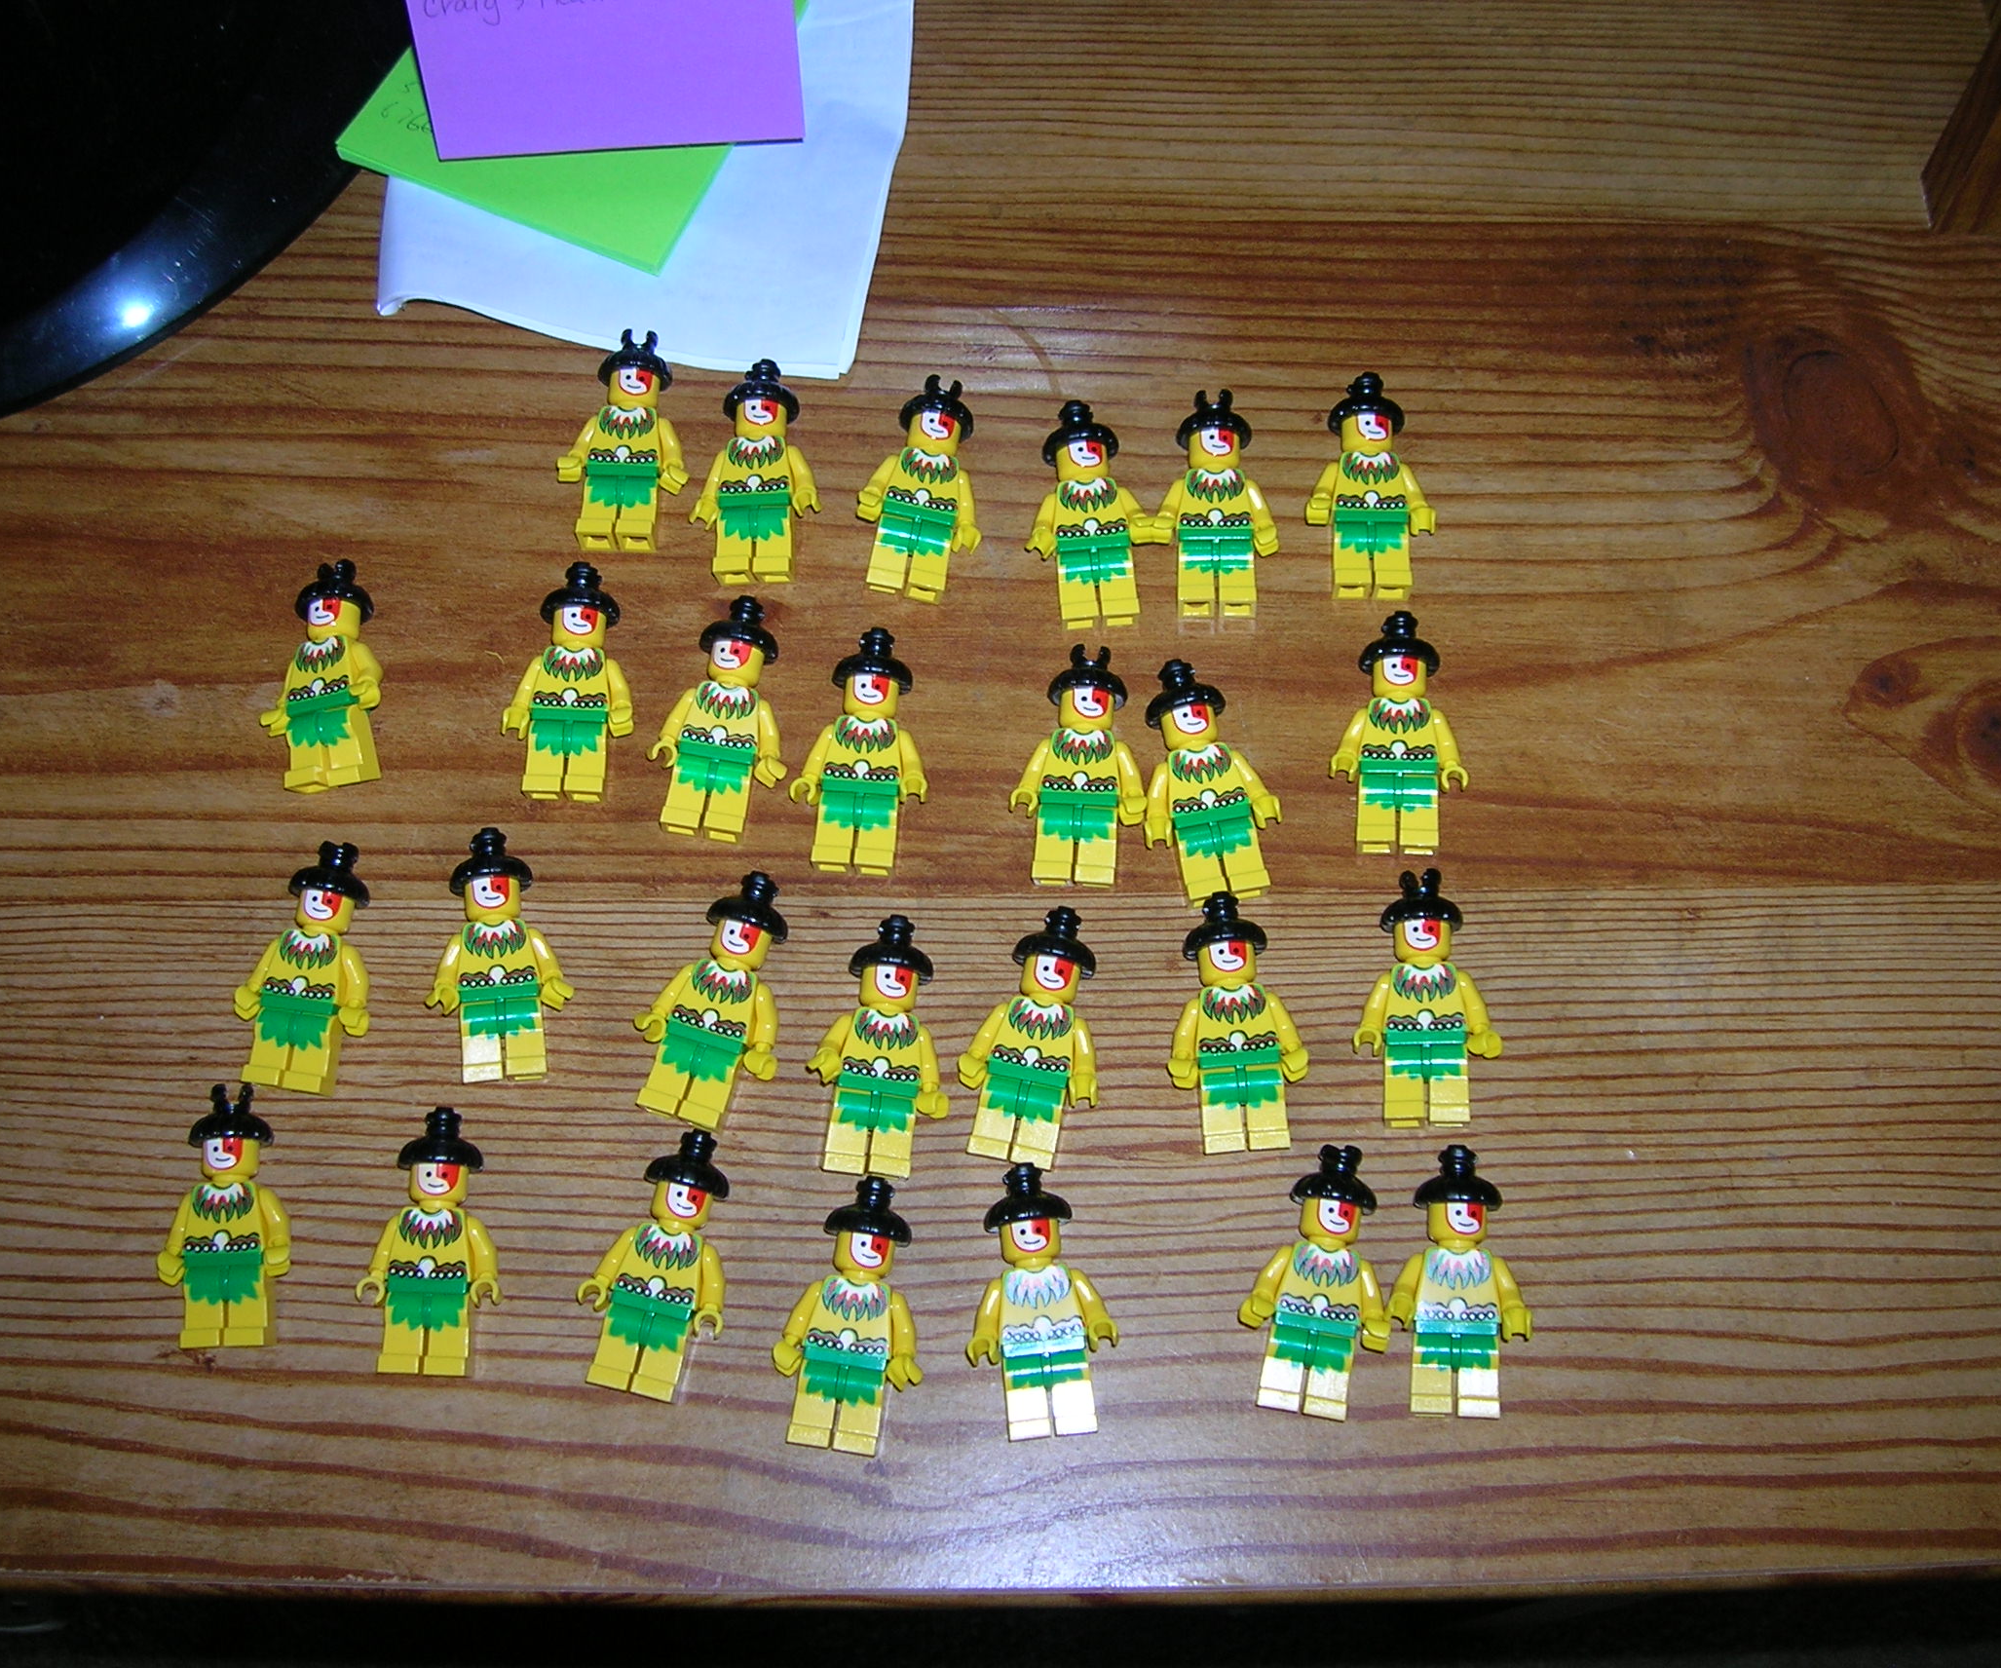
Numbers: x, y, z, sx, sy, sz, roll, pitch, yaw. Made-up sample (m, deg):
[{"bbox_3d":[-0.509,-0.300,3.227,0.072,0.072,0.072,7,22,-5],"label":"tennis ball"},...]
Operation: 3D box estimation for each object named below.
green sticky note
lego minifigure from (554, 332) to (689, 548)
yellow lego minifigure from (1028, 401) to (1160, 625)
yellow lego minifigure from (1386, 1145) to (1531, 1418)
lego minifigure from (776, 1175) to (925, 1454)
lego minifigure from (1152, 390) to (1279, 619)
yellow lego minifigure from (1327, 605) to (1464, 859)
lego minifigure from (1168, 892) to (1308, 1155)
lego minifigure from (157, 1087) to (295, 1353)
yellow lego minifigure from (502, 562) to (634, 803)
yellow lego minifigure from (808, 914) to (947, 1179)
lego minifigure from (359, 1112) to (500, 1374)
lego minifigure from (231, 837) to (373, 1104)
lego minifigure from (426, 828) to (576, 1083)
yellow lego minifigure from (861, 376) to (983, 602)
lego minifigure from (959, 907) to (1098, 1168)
[{"bbox_3d":[-0.091,-0.166,0.475,0.076,0.004,0.076,23,74,9],"label":"green sticky note"},{"bbox_3d":[-0.076,-0.081,0.443,0.027,0.015,0.048,2,76,2],"label":"lego minifigure"},{"bbox_3d":[0.017,-0.065,0.444,0.026,0.015,0.048,-4,78,-4],"label":"yellow lego minifigure"},{"bbox_3d":[0.081,0.079,0.387,0.025,0.015,0.048,4,76,3],"label":"yellow lego minifigure"},{"bbox_3d":[-0.025,0.086,0.393,0.027,0.015,0.048,8,79,3],"label":"lego minifigure"},{"bbox_3d":[0.043,-0.067,0.435,0.024,0.015,0.048,0,76,2],"label":"lego minifigure"},{"bbox_3d":[0.077,-0.020,0.423,0.026,0.015,0.047,3,75,3],"label":"yellow lego minifigure"},{"bbox_3d":[0.043,0.035,0.409,0.026,0.015,0.048,-5,78,1],"label":"lego minifigure"},{"bbox_3d":[-0.141,0.069,0.397,0.024,0.015,0.048,-5,76,0],"label":"lego minifigure"},{"bbox_3d":[-0.084,-0.030,0.431,0.026,0.015,0.047,1,76,2],"label":"yellow lego minifigure"},{"bbox_3d":[-0.022,0.038,0.403,0.027,0.015,0.048,5,76,3],"label":"yellow lego minifigure"},{"bbox_3d":[-0.102,0.073,0.393,0.026,0.015,0.047,0,76,2],"label":"lego minifigure"},{"bbox_3d":[-0.129,0.025,0.416,0.026,0.015,0.048,7,78,4],"label":"lego minifigure"},{"bbox_3d":[-0.096,0.023,0.416,0.027,0.015,0.049,-3,78,-14],"label":"lego minifigure"},{"bbox_3d":[-0.015,-0.071,0.446,0.026,0.015,0.048,8,79,4],"label":"yellow lego minifigure"},{"bbox_3d":[0.007,0.037,0.403,0.026,0.015,0.047,11,78,6],"label":"lego minifigure"}]

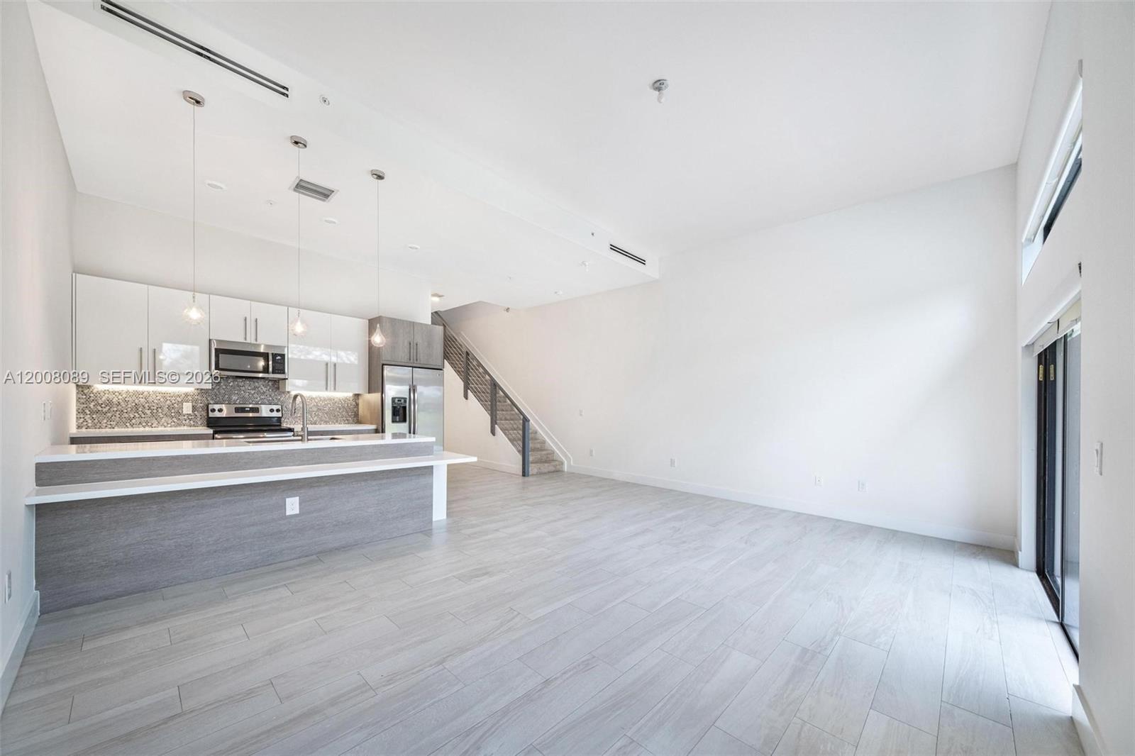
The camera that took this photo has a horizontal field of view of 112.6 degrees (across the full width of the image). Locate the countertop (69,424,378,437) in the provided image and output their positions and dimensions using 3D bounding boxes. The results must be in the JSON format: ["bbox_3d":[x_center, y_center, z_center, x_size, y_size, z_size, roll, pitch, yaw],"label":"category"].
[{"bbox_3d":[-3.949,0.617,4.747,2.720,0.045,0.650,2,-3,-44],"label":"countertop"}]

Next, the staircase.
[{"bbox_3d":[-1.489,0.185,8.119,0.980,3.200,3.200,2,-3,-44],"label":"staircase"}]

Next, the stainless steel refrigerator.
[{"bbox_3d":[-2.565,0.737,5.857,0.910,1.760,0.820,2,-3,-44],"label":"stainless steel refrigerator"}]

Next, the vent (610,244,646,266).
[{"bbox_3d":[0.861,-1.765,5.400,0.880,0.100,0.050,2,-3,-44],"label":"vent"}]

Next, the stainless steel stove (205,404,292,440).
[{"bbox_3d":[-3.936,0.925,4.706,0.760,1.170,0.680,2,-3,-44],"label":"stainless steel stove"}]

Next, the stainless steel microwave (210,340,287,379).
[{"bbox_3d":[-4.072,-0.221,4.855,0.745,0.425,0.400,2,-3,-44],"label":"stainless steel microwave"}]

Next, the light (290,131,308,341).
[{"bbox_3d":[-2.115,-1.110,2.980,0.120,1.620,0.120,2,-3,-44],"label":"light"}]

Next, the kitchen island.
[{"bbox_3d":[-2.225,0.999,3.158,2.560,0.915,1.070,2,-3,-44],"label":"kitchen island"}]

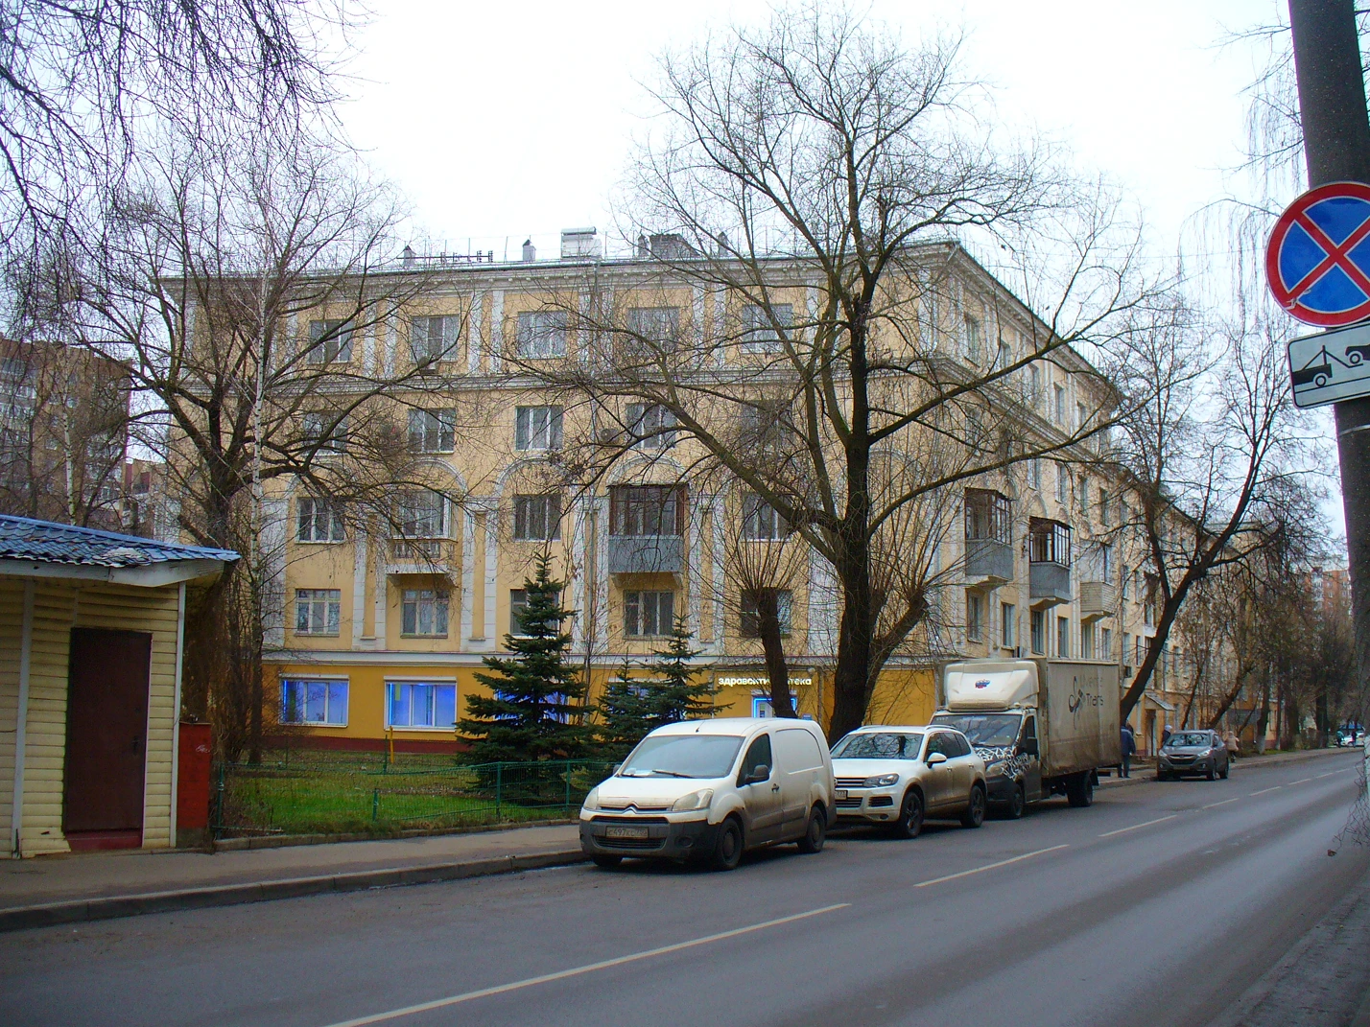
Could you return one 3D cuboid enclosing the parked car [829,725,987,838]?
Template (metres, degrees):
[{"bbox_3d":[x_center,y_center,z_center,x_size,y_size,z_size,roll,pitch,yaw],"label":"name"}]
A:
[{"bbox_3d":[3.500,4.410,24.500,1.940,1.720,4.790,-3,-9,29],"label":"parked car"}]

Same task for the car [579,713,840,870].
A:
[{"bbox_3d":[0.360,3.500,18.800,1.820,1.810,4.390,-3,-9,28],"label":"car"}]

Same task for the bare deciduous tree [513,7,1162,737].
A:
[{"bbox_3d":[3.633,-3.104,34.766,14.800,18.940,13.000,0,-8,6],"label":"bare deciduous tree"}]

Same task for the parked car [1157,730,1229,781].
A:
[{"bbox_3d":[17.700,8.420,51.000,1.830,1.660,4.420,-3,-9,29],"label":"parked car"}]

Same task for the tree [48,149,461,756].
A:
[{"bbox_3d":[-12.353,-2.189,43.180,11.600,18.760,10.500,3,-8,-16],"label":"tree"}]

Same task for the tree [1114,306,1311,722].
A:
[{"bbox_3d":[20.774,0.693,58.008,8.100,18.430,7.800,-2,-8,20],"label":"tree"}]

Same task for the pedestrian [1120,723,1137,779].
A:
[{"bbox_3d":[13.921,7.420,45.951,0.550,1.760,0.420,-7,-11,44],"label":"pedestrian"}]

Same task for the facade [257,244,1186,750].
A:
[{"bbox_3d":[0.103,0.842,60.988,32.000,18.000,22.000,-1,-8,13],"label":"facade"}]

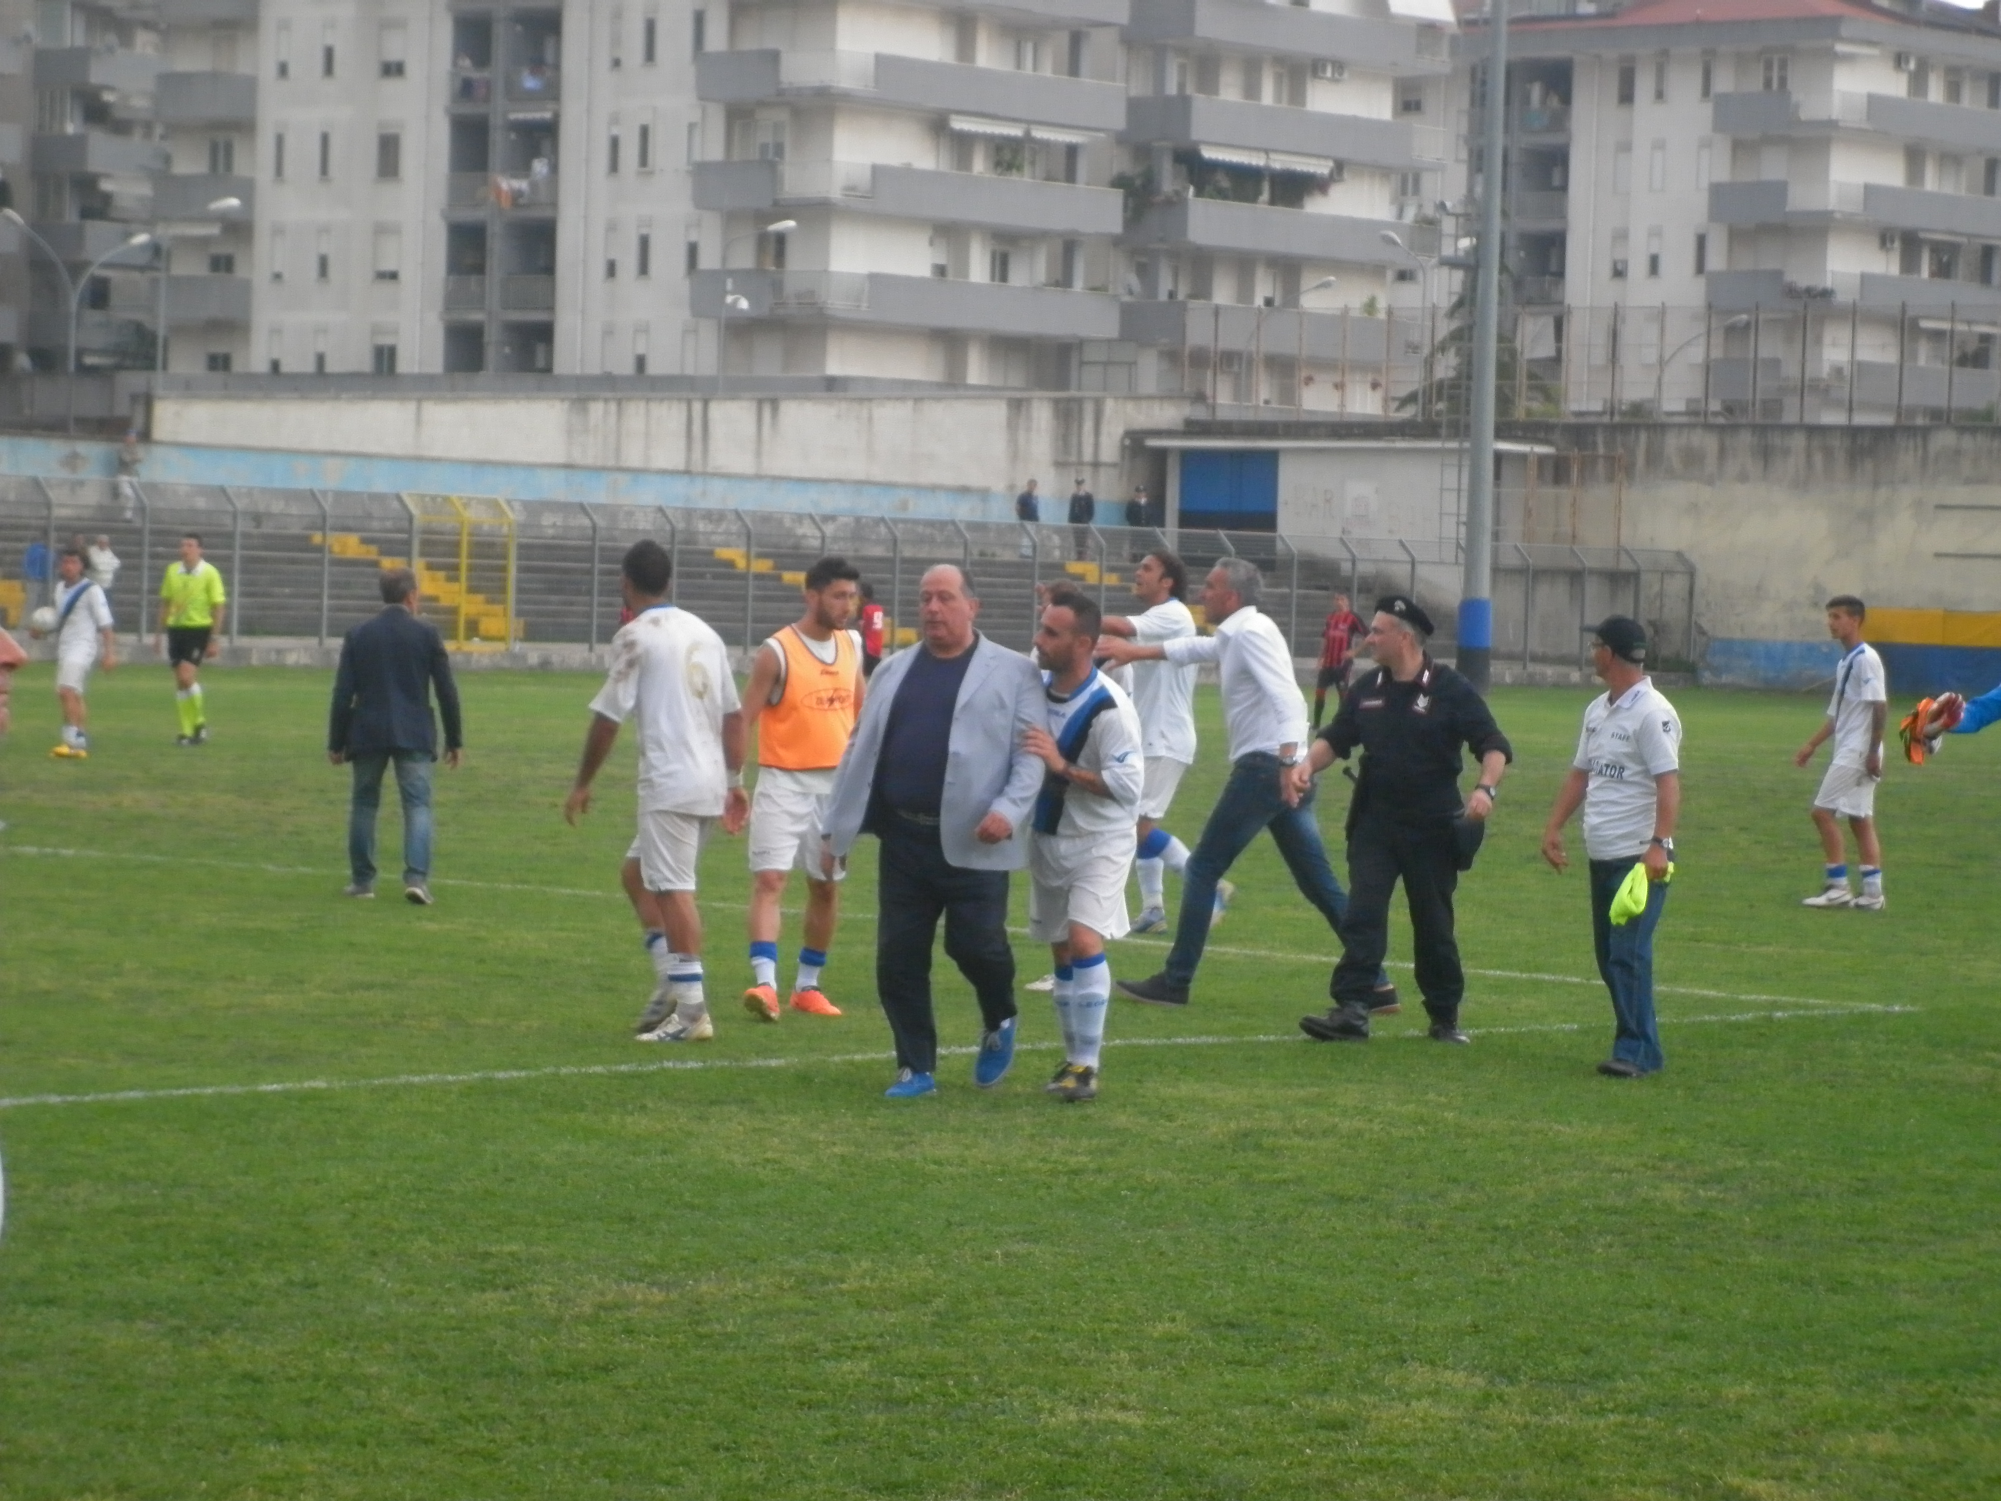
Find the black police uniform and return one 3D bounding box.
[{"bbox_3d":[1.612,0.350,25.428,0.680,1.458,0.480,2,2,22],"label":"black police uniform"}]

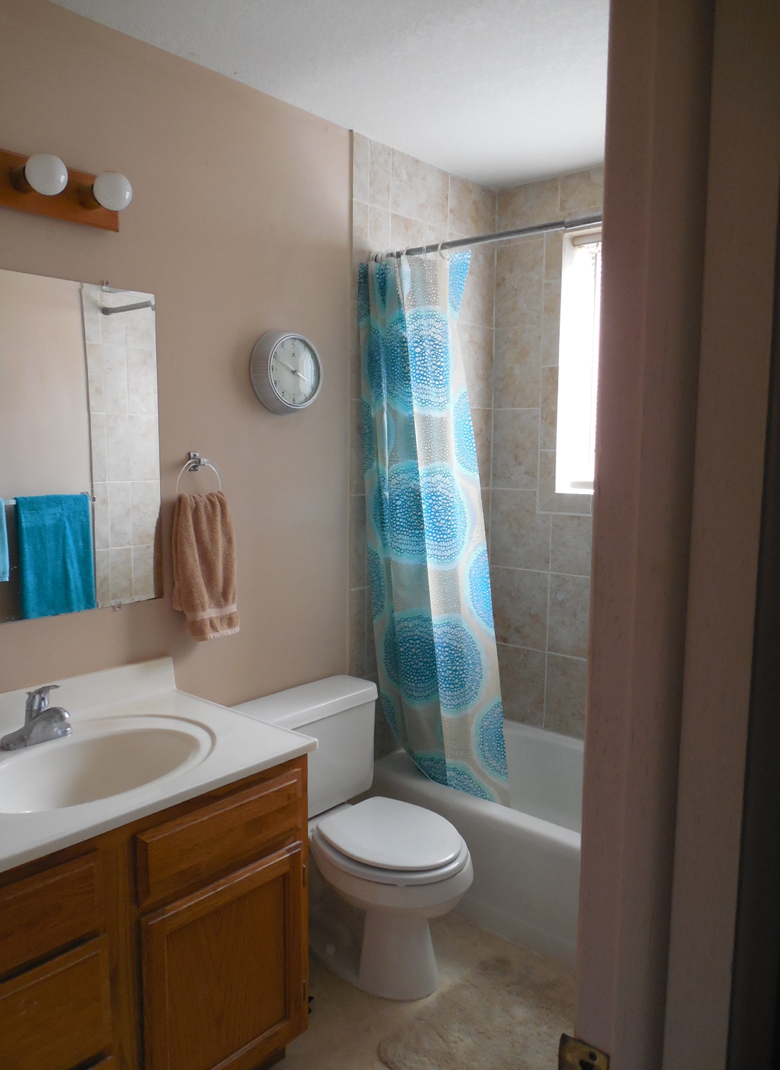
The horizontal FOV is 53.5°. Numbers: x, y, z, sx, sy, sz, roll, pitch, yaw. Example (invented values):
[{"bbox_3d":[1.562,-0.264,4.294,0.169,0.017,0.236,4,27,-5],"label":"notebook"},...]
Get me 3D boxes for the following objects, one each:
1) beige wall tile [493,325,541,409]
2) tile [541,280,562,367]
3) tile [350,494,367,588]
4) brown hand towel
[{"bbox_3d":[0.490,-0.642,2.980,0.212,0.308,0.010,6,9,42],"label":"beige wall tile"},{"bbox_3d":[0.595,-0.774,2.832,0.067,0.304,0.010,7,9,42],"label":"tile"},{"bbox_3d":[-0.104,0.024,2.582,0.010,0.308,0.071,6,9,42],"label":"tile"},{"bbox_3d":[-0.496,0.078,2.086,0.080,0.400,0.182,6,9,42],"label":"brown hand towel"}]

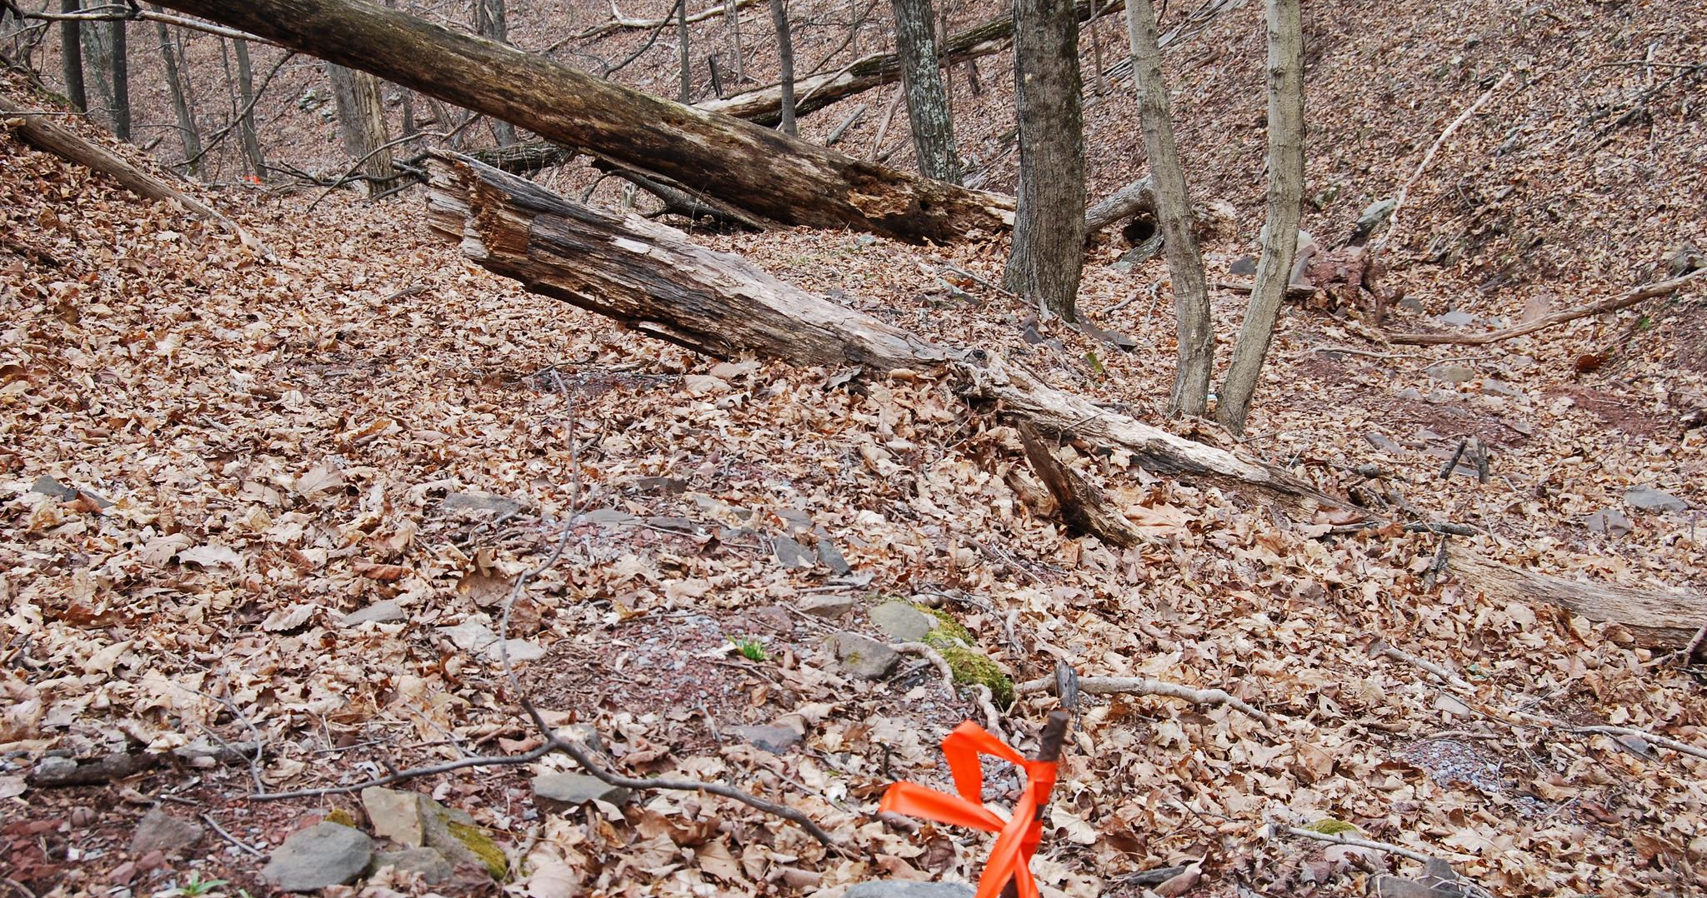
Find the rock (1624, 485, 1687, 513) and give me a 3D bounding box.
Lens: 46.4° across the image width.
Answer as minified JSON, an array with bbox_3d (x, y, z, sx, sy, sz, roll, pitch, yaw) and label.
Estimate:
[{"bbox_3d":[2.492,0.158,6.200,0.175,0.060,0.140,-2,7,-10],"label":"rock"}]

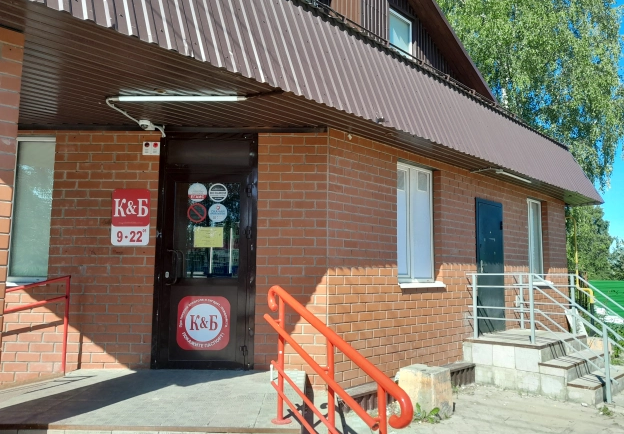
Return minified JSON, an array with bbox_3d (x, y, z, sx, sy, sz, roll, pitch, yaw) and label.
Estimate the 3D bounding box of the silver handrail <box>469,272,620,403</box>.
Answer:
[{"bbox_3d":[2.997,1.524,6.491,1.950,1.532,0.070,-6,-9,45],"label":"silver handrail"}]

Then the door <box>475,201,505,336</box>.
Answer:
[{"bbox_3d":[2.896,0.790,7.846,0.080,2.119,0.980,-6,-9,45],"label":"door"}]

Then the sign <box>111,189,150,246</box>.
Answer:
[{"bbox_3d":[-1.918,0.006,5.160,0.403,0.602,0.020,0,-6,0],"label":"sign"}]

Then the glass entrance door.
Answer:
[{"bbox_3d":[-1.116,0.545,5.125,0.995,2.070,0.080,0,-6,0],"label":"glass entrance door"}]

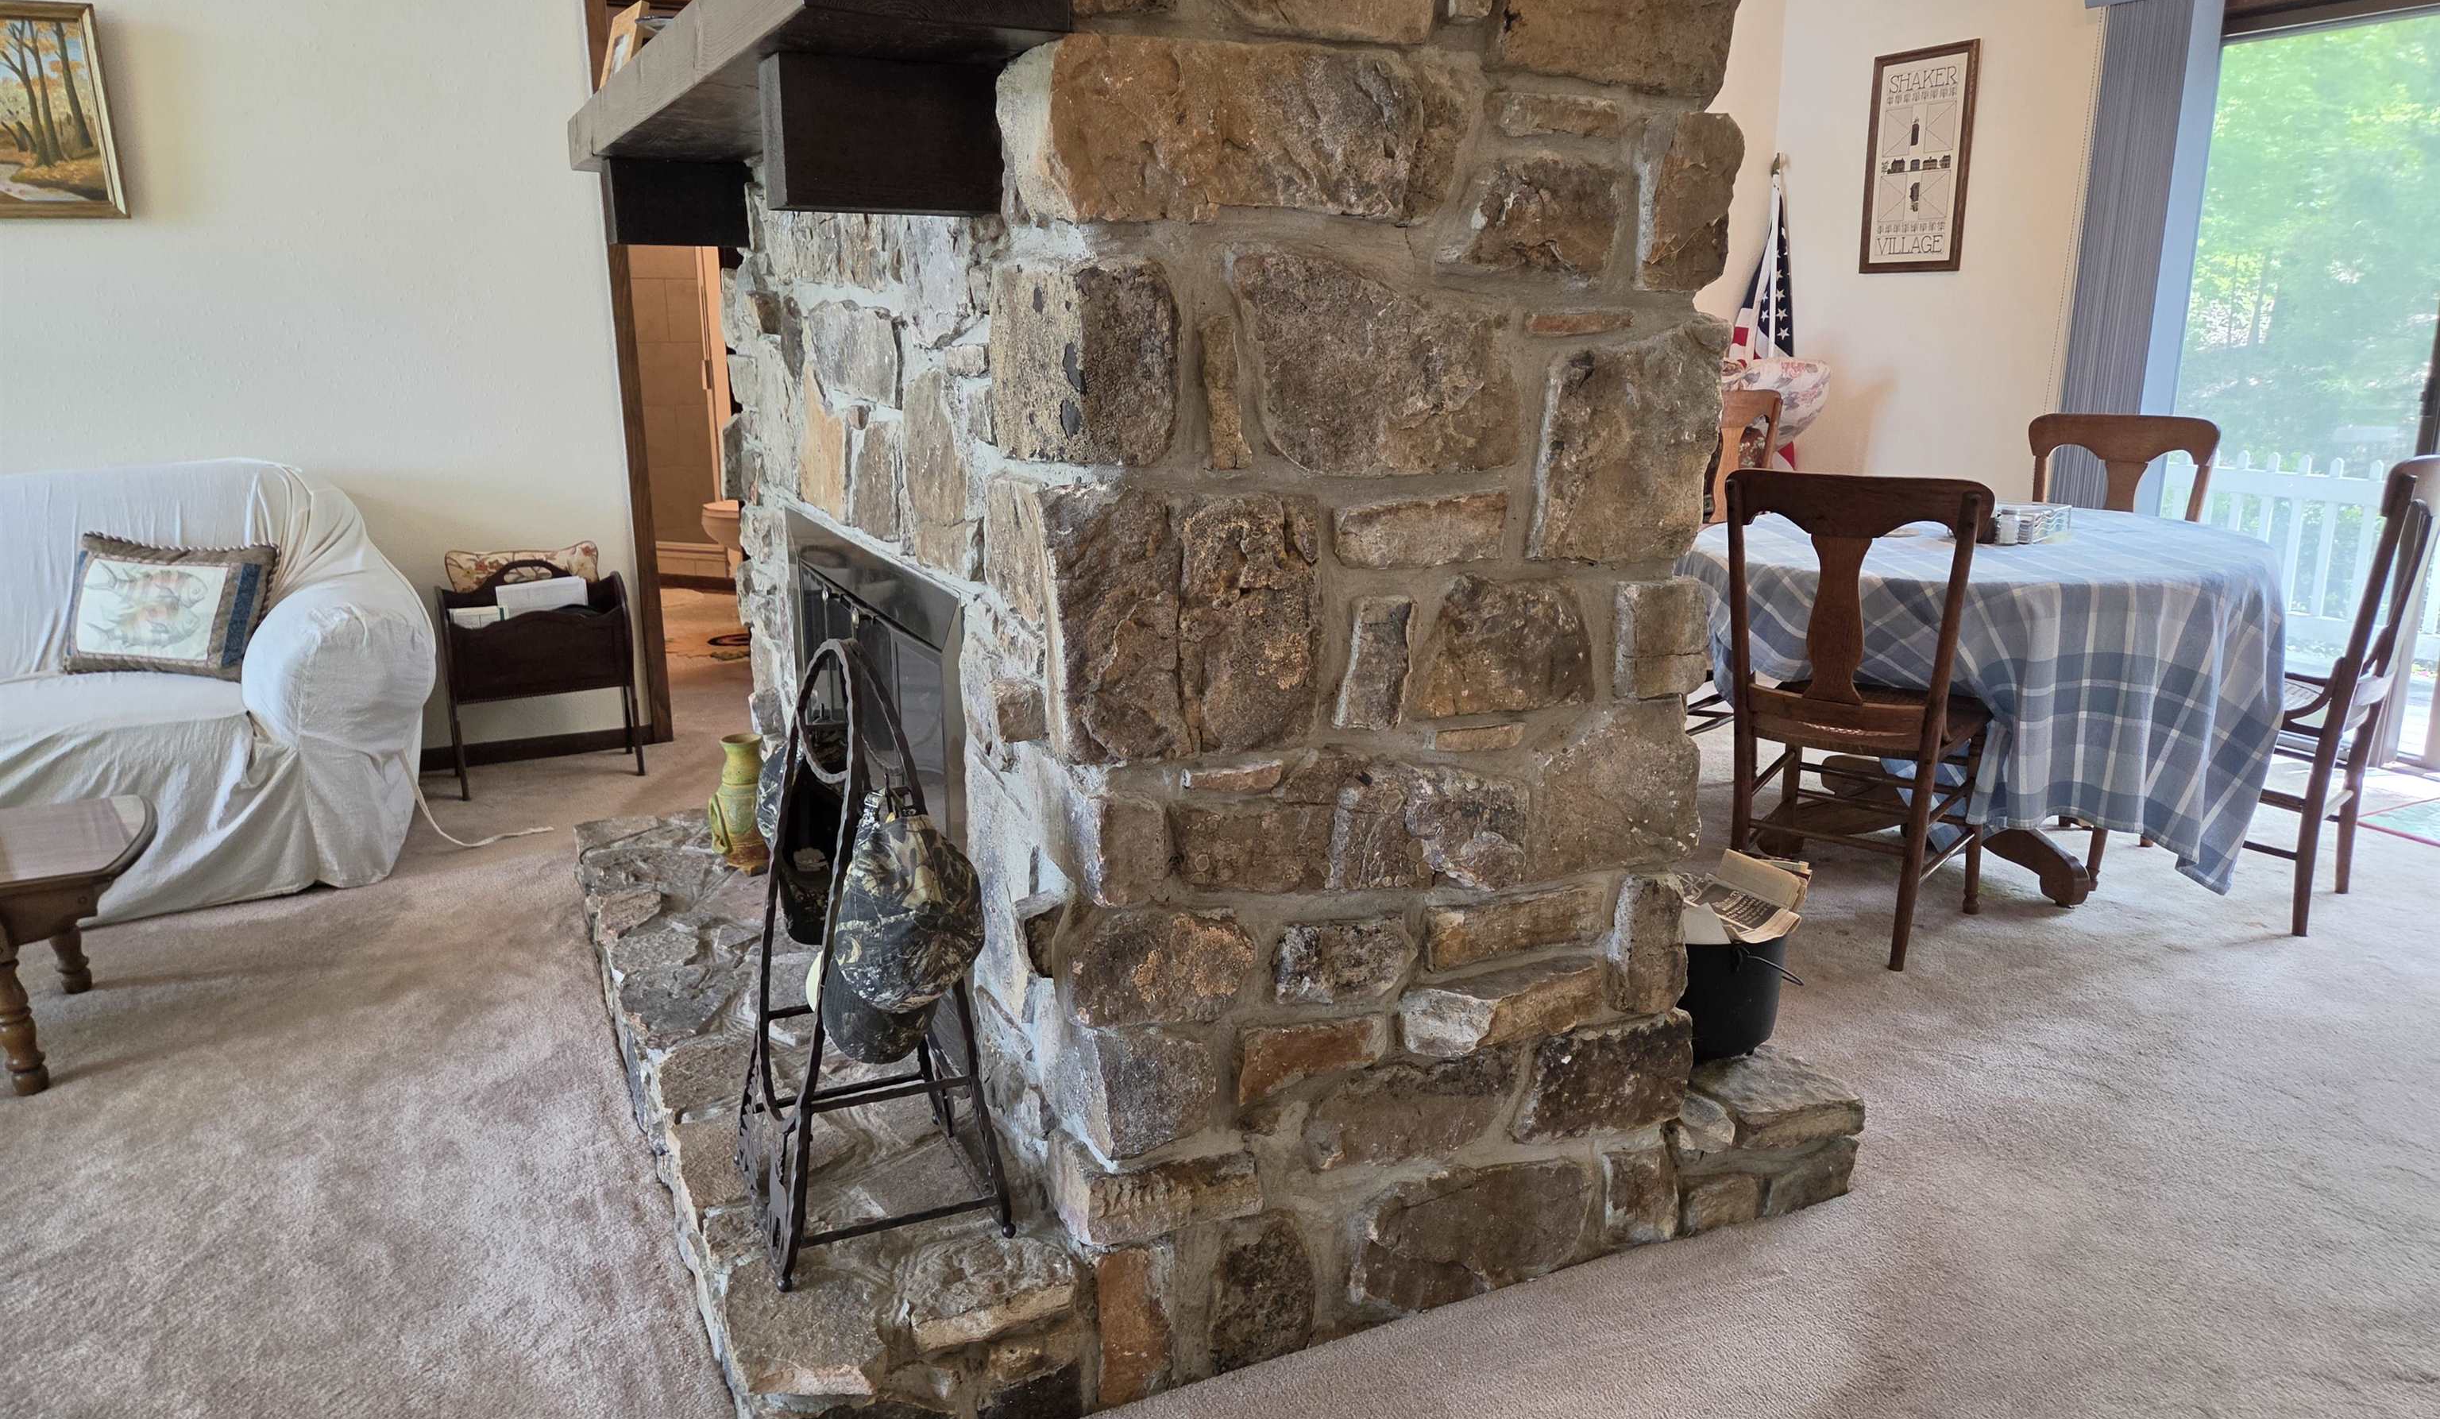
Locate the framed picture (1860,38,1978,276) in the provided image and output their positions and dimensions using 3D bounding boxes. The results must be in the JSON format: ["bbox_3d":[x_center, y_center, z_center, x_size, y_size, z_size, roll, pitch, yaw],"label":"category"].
[{"bbox_3d":[2.478,-1.945,5.762,0.025,0.765,0.450,-7,15,-26],"label":"framed picture"}]

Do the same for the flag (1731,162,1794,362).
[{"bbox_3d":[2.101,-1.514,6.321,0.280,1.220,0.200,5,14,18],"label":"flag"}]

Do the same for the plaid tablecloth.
[{"bbox_3d":[1.856,-0.111,3.997,1.250,0.650,1.650,10,17,36],"label":"plaid tablecloth"}]

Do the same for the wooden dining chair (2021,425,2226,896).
[{"bbox_3d":[2.407,-0.309,4.513,0.485,0.960,0.520,10,17,35],"label":"wooden dining chair"}]

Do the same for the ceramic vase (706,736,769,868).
[{"bbox_3d":[-0.979,0.193,3.339,0.125,0.275,0.140,-7,15,-26],"label":"ceramic vase"}]

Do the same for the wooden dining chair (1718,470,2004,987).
[{"bbox_3d":[1.325,-0.019,3.336,0.485,0.955,0.520,10,17,36],"label":"wooden dining chair"}]

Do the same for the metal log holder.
[{"bbox_3d":[-0.458,0.269,2.025,0.300,0.755,0.335,-7,15,-26],"label":"metal log holder"}]

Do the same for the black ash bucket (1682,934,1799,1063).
[{"bbox_3d":[0.756,0.412,2.569,0.275,0.210,0.270,0,14,0],"label":"black ash bucket"}]

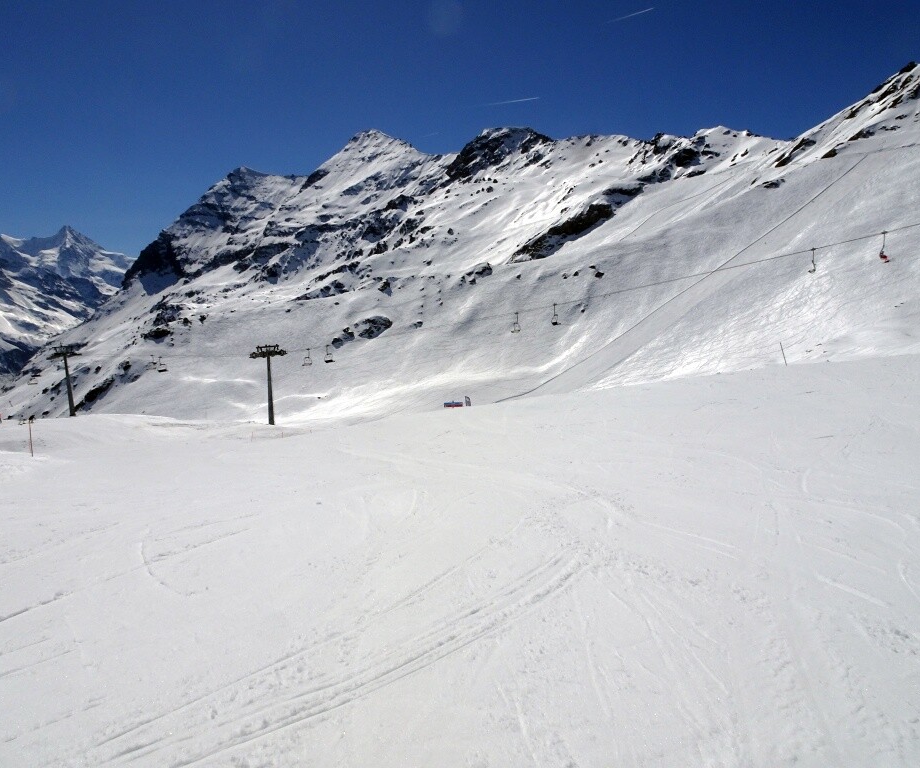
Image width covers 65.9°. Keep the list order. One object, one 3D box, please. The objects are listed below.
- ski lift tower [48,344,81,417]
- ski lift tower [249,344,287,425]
[{"bbox_3d":[-87.570,-0.650,159.000,4.300,15.790,5.200,-5,1,29],"label":"ski lift tower"},{"bbox_3d":[-34.710,0.200,130.000,4.200,14.630,5.200,0,4,29],"label":"ski lift tower"}]

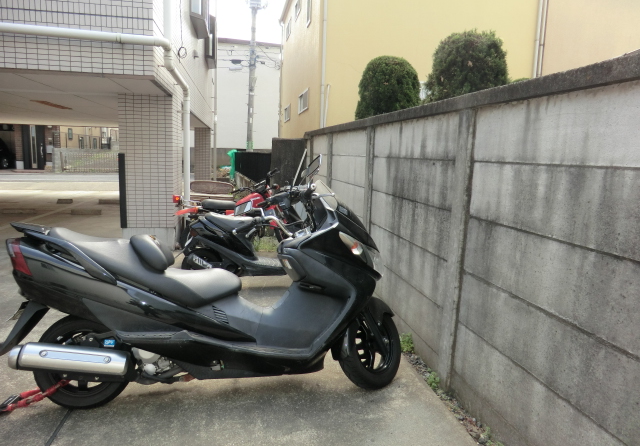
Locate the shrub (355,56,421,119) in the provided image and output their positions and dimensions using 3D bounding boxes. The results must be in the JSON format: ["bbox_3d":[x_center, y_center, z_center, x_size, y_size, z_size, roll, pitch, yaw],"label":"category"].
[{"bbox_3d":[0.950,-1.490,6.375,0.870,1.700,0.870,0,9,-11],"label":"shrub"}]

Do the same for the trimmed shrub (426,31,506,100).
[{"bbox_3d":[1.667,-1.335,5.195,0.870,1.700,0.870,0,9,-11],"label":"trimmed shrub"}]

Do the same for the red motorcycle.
[{"bbox_3d":[-0.921,-0.103,5.540,1.830,1.130,0.720,-5,11,-36],"label":"red motorcycle"}]

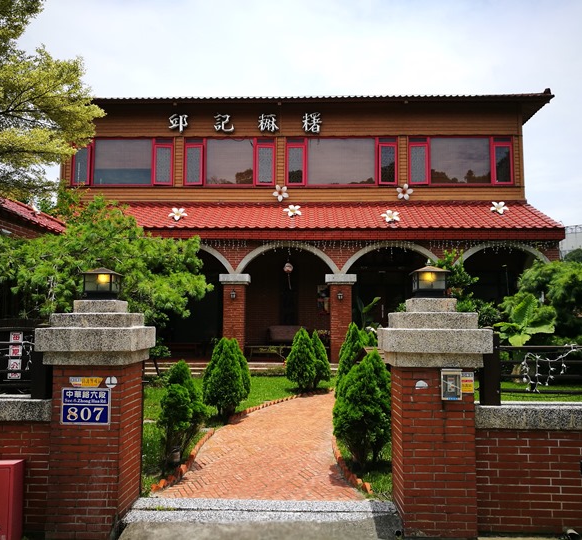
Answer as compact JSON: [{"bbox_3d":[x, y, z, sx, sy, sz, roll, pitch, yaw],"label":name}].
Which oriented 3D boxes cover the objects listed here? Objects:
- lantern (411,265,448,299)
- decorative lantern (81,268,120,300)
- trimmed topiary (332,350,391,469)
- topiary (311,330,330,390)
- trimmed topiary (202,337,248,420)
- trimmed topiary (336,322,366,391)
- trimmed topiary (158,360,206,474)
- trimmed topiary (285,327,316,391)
[{"bbox_3d":[1.175,0.094,4.733,0.253,0.291,0.253,0,-5,0],"label":"lantern"},{"bbox_3d":[-1.592,0.117,4.731,0.253,0.278,0.253,0,-5,0],"label":"decorative lantern"},{"bbox_3d":[0.773,1.452,5.986,0.673,1.188,0.673,0,-5,0],"label":"trimmed topiary"},{"bbox_3d":[0.605,1.893,11.927,0.515,1.187,0.515,0,-5,0],"label":"topiary"},{"bbox_3d":[-1.064,1.676,8.984,0.778,1.184,0.778,0,-5,0],"label":"trimmed topiary"},{"bbox_3d":[1.173,1.713,10.803,0.642,1.380,0.642,0,-5,0],"label":"trimmed topiary"},{"bbox_3d":[-1.136,1.490,5.829,0.508,1.089,0.508,0,-5,0],"label":"trimmed topiary"},{"bbox_3d":[0.210,1.837,11.777,0.657,1.276,0.657,0,-5,0],"label":"trimmed topiary"}]

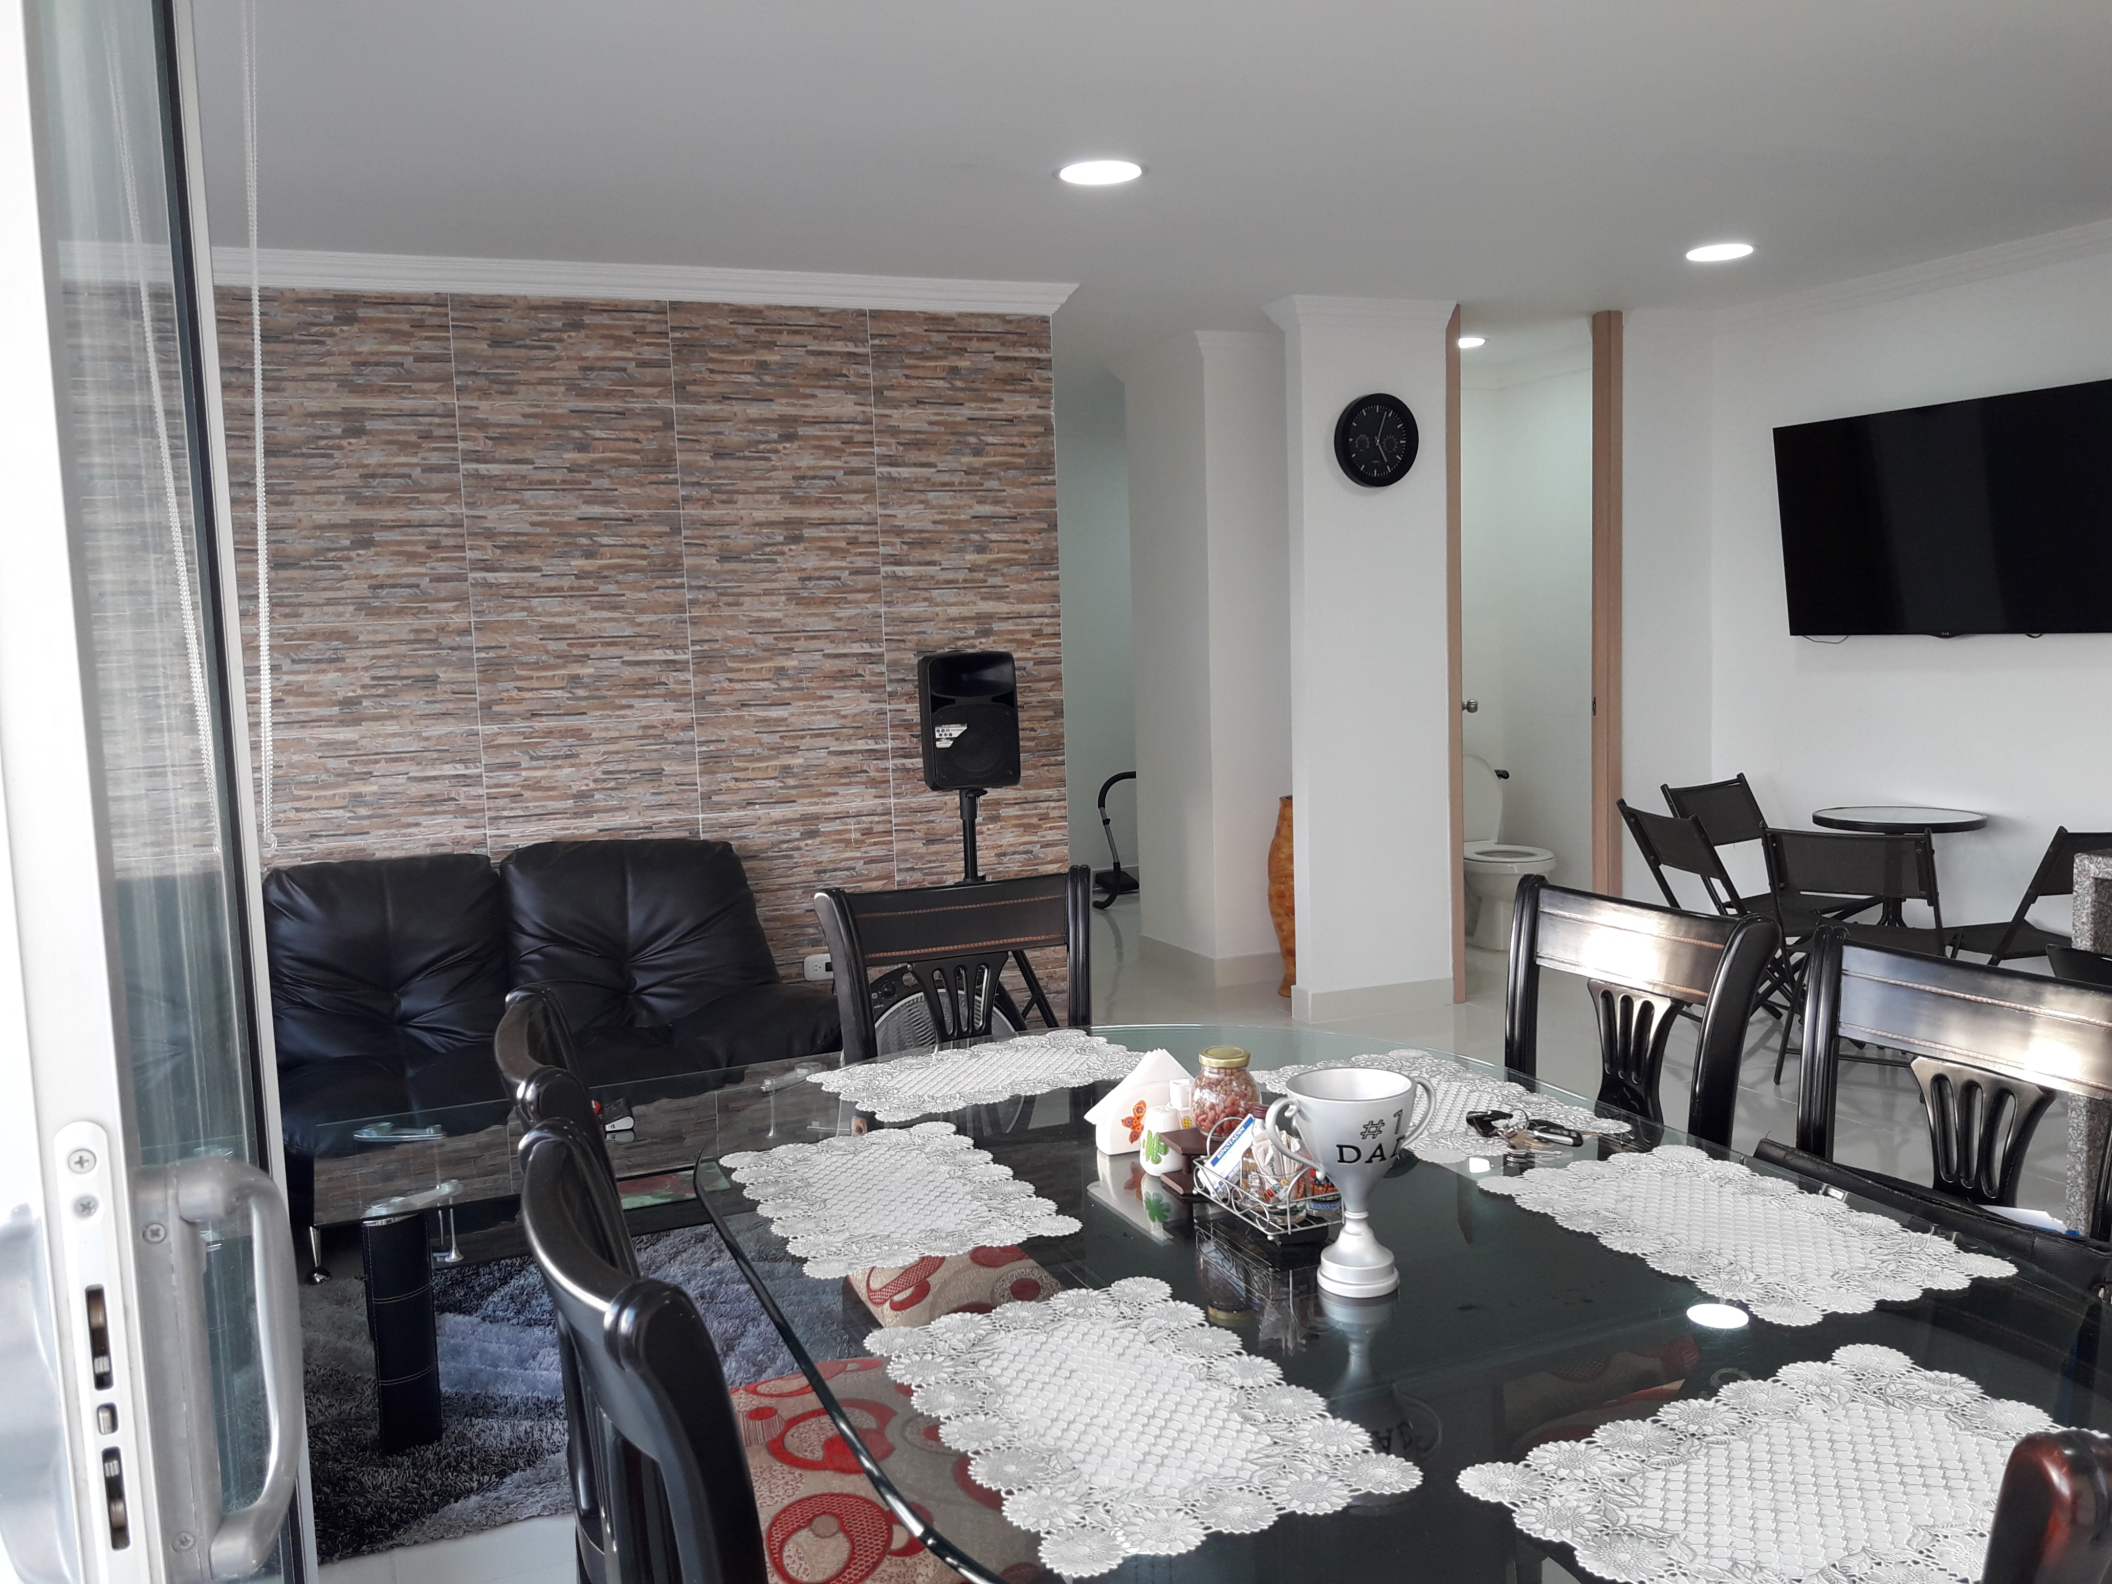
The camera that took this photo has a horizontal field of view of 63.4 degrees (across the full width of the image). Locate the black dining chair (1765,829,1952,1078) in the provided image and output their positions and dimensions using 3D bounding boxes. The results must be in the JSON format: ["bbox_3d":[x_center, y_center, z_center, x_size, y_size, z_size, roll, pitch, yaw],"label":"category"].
[{"bbox_3d":[2.375,0.459,5.016,0.462,0.789,0.495,2,7,40],"label":"black dining chair"}]

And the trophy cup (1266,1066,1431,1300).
[{"bbox_3d":[0.302,0.396,1.717,0.190,0.200,0.130,-4,6,-20],"label":"trophy cup"}]

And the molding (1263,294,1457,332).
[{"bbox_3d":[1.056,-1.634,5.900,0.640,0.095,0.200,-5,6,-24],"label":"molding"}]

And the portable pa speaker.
[{"bbox_3d":[-0.273,-0.205,4.898,0.260,0.385,0.220,-5,6,-24],"label":"portable pa speaker"}]

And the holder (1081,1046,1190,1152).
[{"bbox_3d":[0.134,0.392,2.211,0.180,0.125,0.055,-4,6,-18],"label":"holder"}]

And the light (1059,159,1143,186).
[{"bbox_3d":[0.106,-1.462,4.041,0.210,0.025,0.210,-2,6,0],"label":"light"}]

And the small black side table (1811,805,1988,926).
[{"bbox_3d":[2.692,0.438,5.466,0.500,0.720,0.500,-5,6,-24],"label":"small black side table"}]

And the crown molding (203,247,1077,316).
[{"bbox_3d":[-1.123,-1.454,4.894,2.615,0.092,0.080,-5,6,-24],"label":"crown molding"}]

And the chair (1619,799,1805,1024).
[{"bbox_3d":[2.131,0.425,5.458,0.495,0.789,0.462,-3,6,-12],"label":"chair"}]

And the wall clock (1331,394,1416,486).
[{"bbox_3d":[1.109,-1.219,5.919,0.320,0.320,0.045,-5,6,-24],"label":"wall clock"}]

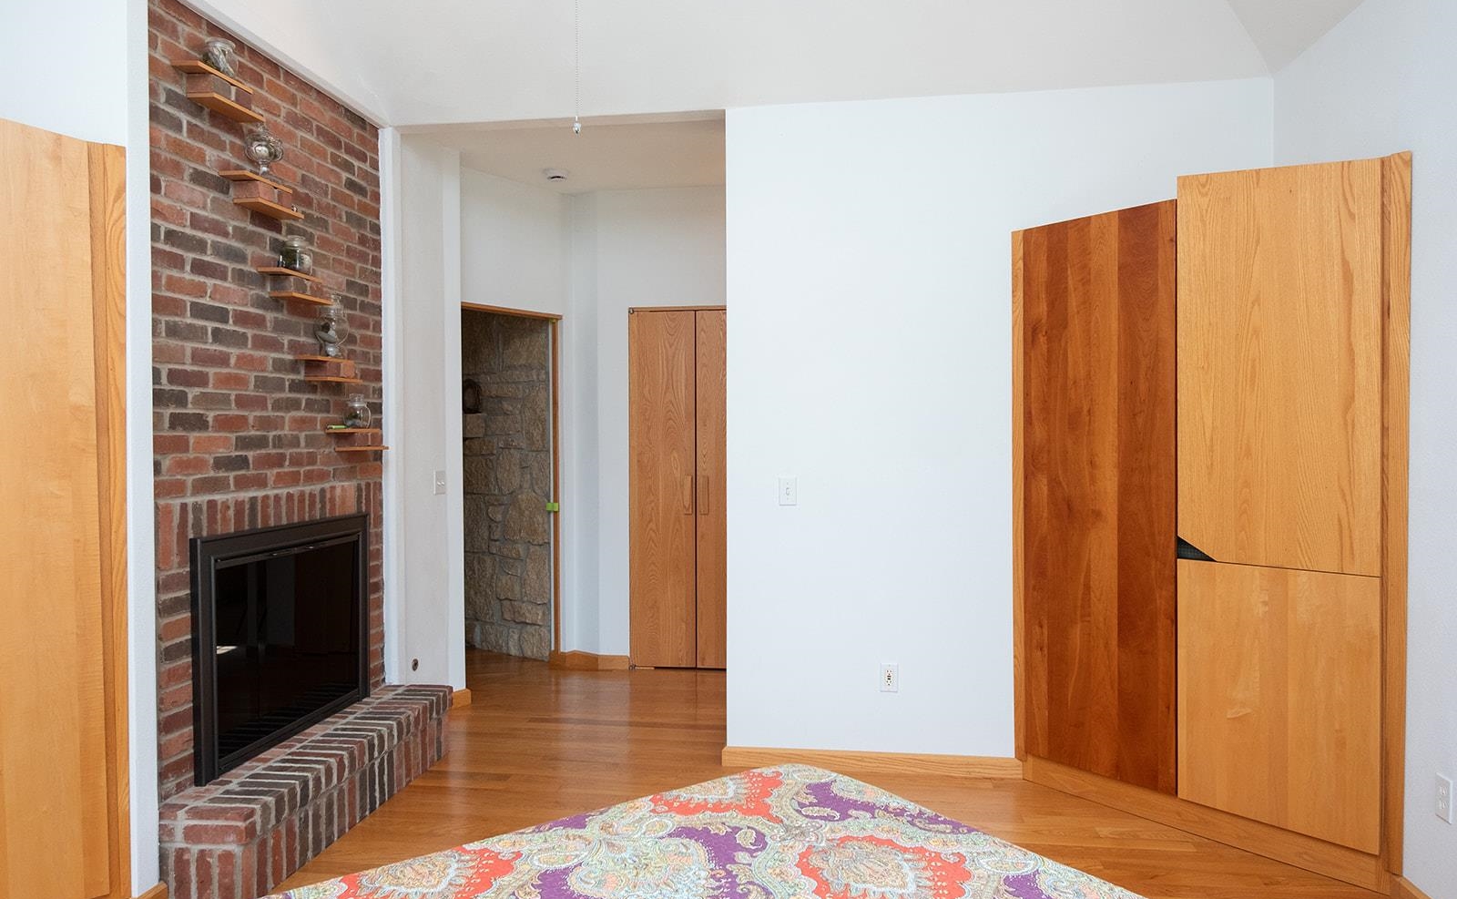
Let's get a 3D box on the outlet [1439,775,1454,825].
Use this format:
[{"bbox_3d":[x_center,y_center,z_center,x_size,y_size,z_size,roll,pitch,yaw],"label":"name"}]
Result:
[{"bbox_3d":[1.891,0.922,2.570,0.008,0.114,0.070,0,1,8],"label":"outlet"}]

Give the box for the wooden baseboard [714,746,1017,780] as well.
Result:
[{"bbox_3d":[0.560,1.239,3.858,1.190,0.080,0.020,0,1,8],"label":"wooden baseboard"}]

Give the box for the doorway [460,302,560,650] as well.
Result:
[{"bbox_3d":[-1.250,0.260,5.226,0.130,2.030,0.840,0,1,38],"label":"doorway"}]

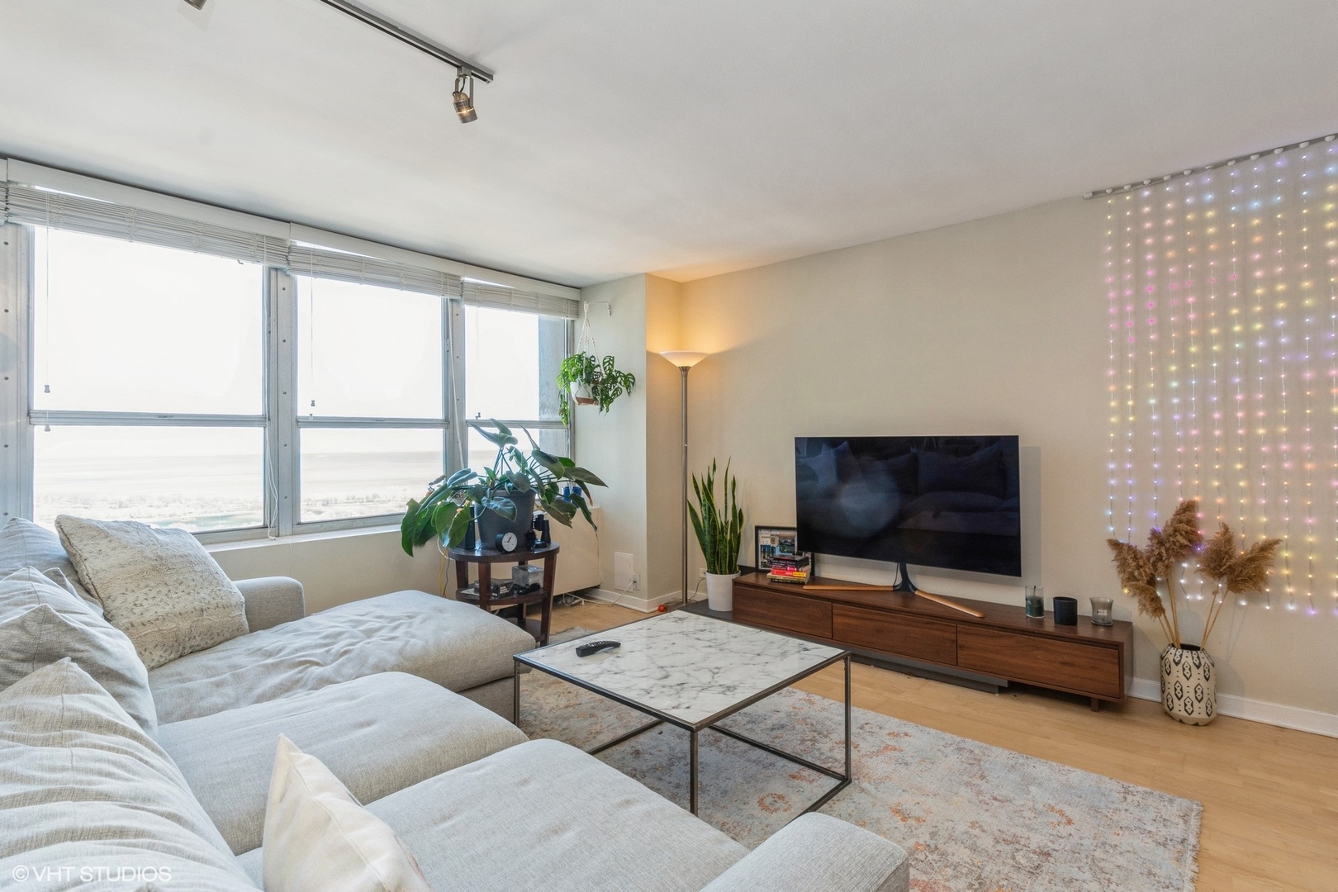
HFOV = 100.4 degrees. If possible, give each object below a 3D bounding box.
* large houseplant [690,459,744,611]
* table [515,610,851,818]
[{"bbox_3d":[0.326,0.600,3.821,0.380,1.014,0.340,0,0,0],"label":"large houseplant"},{"bbox_3d":[0.055,0.980,2.000,0.845,0.474,0.845,0,1,44],"label":"table"}]

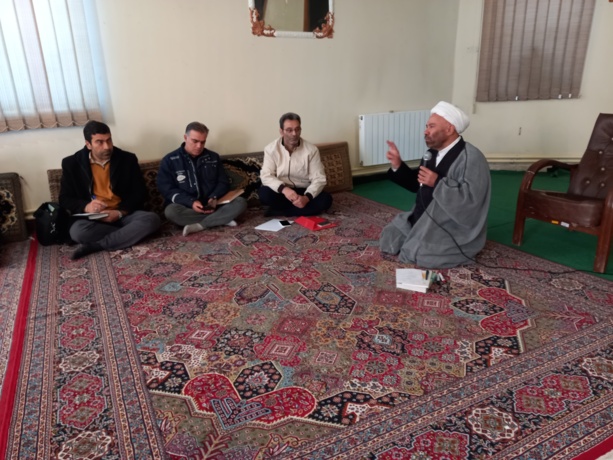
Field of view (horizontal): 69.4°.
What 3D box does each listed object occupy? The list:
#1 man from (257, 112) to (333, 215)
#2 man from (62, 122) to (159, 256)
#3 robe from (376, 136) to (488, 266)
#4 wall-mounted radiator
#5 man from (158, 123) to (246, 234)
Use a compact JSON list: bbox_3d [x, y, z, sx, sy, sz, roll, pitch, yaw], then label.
[{"bbox_3d":[-0.154,-0.631,4.141,0.700,0.880,0.650,-7,19,-18],"label":"man"},{"bbox_3d":[-1.531,-0.381,3.451,0.740,0.890,0.700,-12,21,-29],"label":"man"},{"bbox_3d":[0.868,-0.220,2.974,0.630,0.770,0.620,-6,18,-14],"label":"robe"},{"bbox_3d":[1.091,-1.100,5.282,1.033,0.570,0.100,-10,20,-26],"label":"wall-mounted radiator"},{"bbox_3d":[-0.884,-0.487,3.797,0.720,0.850,0.680,-10,20,-26],"label":"man"}]

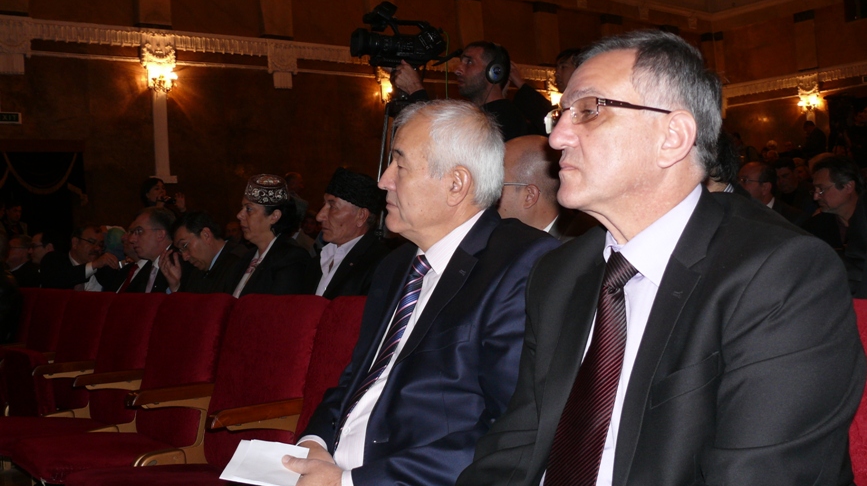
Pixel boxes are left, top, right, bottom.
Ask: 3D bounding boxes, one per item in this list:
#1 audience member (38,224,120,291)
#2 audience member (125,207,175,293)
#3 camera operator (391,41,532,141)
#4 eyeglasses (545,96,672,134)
[{"bbox_3d":[-1.966,0.528,4.768,0.600,1.230,0.750,-4,1,6],"label":"audience member"},{"bbox_3d":[-1.375,0.476,3.899,0.780,1.280,0.550,-4,1,-40],"label":"audience member"},{"bbox_3d":[0.205,0.097,3.461,0.600,1.780,0.580,-4,1,-22],"label":"camera operator"},{"bbox_3d":[0.227,-0.149,1.126,0.145,0.048,0.142,4,-1,-20],"label":"eyeglasses"}]

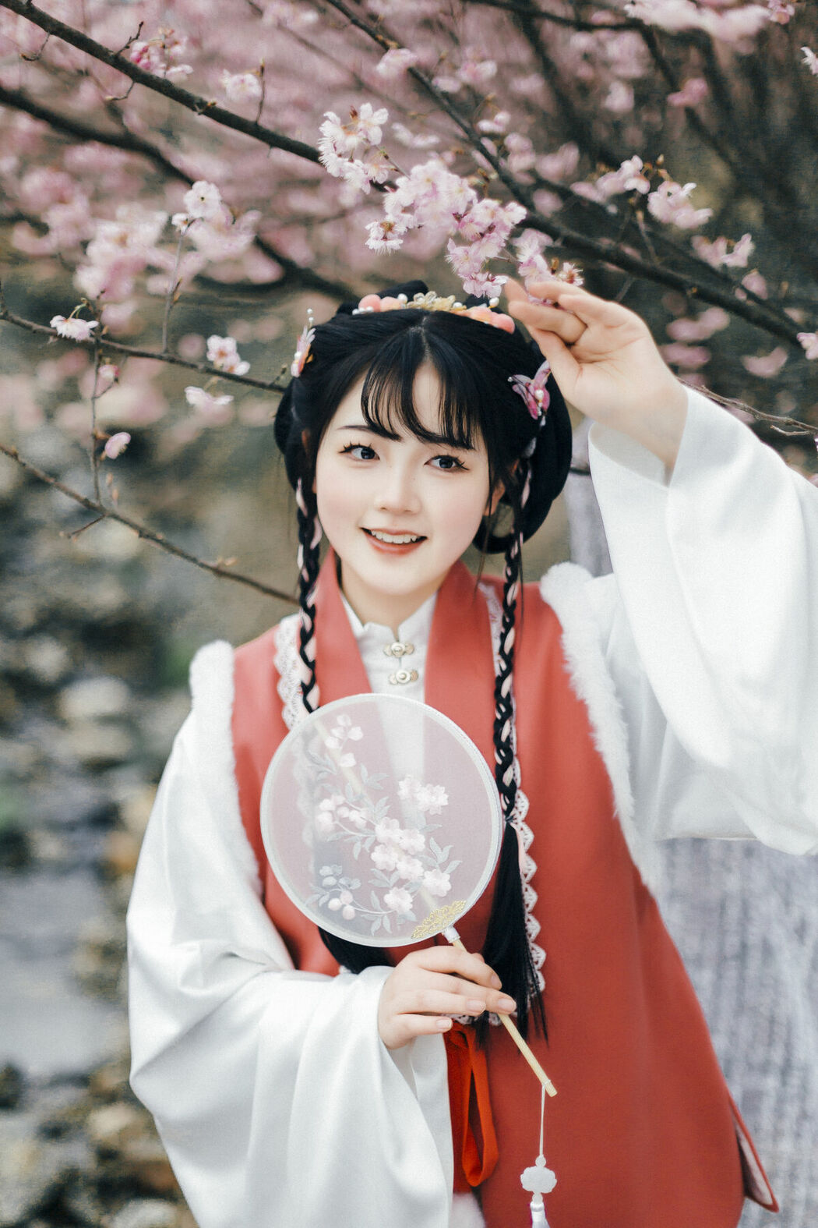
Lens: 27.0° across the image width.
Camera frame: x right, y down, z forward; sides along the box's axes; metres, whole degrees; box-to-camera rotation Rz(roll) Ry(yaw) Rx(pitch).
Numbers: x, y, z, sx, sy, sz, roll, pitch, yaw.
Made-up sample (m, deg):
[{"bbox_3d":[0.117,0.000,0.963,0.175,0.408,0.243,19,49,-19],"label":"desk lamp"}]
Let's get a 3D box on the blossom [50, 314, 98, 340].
[{"bbox_3d":[-0.267,-0.228,1.360,0.039,0.021,0.032,0,7,0],"label":"blossom"}]

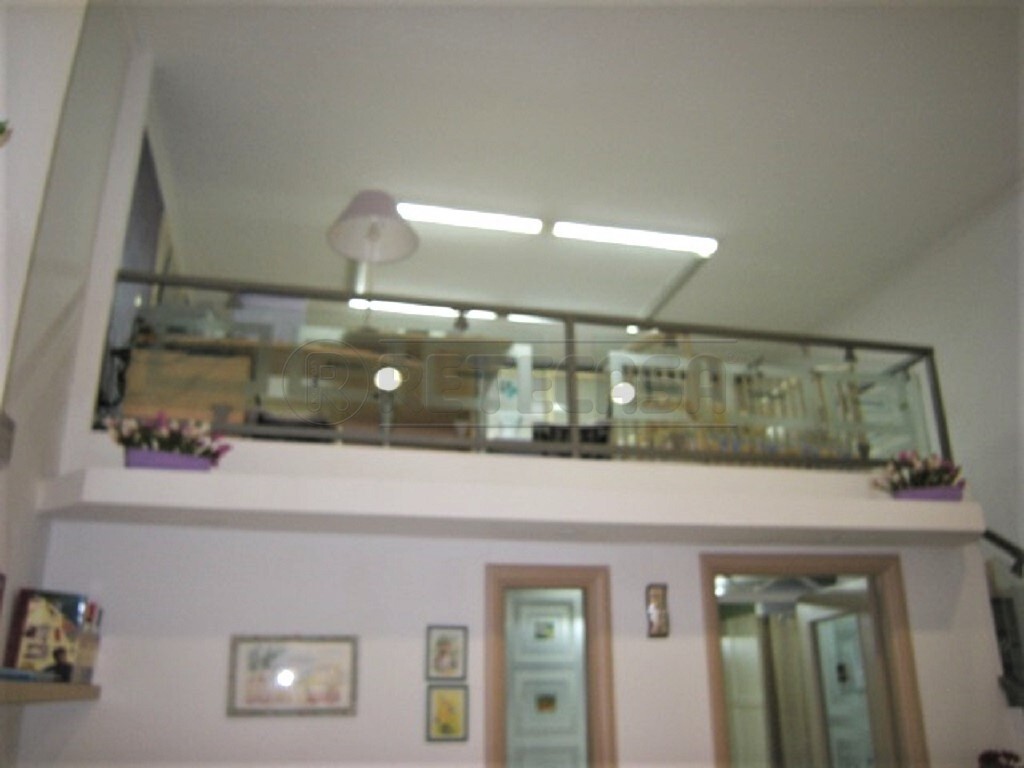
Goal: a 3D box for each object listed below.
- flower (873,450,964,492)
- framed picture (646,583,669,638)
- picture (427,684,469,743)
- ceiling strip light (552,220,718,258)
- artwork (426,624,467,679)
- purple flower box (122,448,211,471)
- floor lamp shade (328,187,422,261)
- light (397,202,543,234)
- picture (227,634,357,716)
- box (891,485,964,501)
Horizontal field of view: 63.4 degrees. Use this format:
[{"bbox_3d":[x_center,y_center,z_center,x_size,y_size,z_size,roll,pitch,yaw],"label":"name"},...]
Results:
[{"bbox_3d":[2.617,0.585,5.399,0.500,0.240,0.220,-6,-19,18],"label":"flower"},{"bbox_3d":[0.930,1.443,5.278,0.141,0.324,0.025,4,-18,-14],"label":"framed picture"},{"bbox_3d":[-0.372,1.901,4.778,0.244,0.304,0.022,4,-18,-14],"label":"picture"},{"bbox_3d":[1.075,-1.248,7.091,1.473,0.080,0.110,4,-18,-14],"label":"ceiling strip light"},{"bbox_3d":[-0.383,1.587,4.876,0.247,0.309,0.022,4,-18,-14],"label":"artwork"},{"bbox_3d":[-1.751,0.409,4.201,0.400,0.108,0.135,11,-21,-31],"label":"purple flower box"},{"bbox_3d":[-0.874,-1.025,5.255,0.575,0.295,0.575,4,-18,-14],"label":"floor lamp shade"},{"bbox_3d":[-0.468,-1.361,6.709,1.480,0.080,0.110,4,-18,-14],"label":"light"},{"bbox_3d":[-1.228,1.630,4.633,0.702,0.431,0.025,4,-18,-14],"label":"picture"},{"bbox_3d":[2.683,0.731,5.333,0.395,0.112,0.135,-6,-19,18],"label":"box"}]

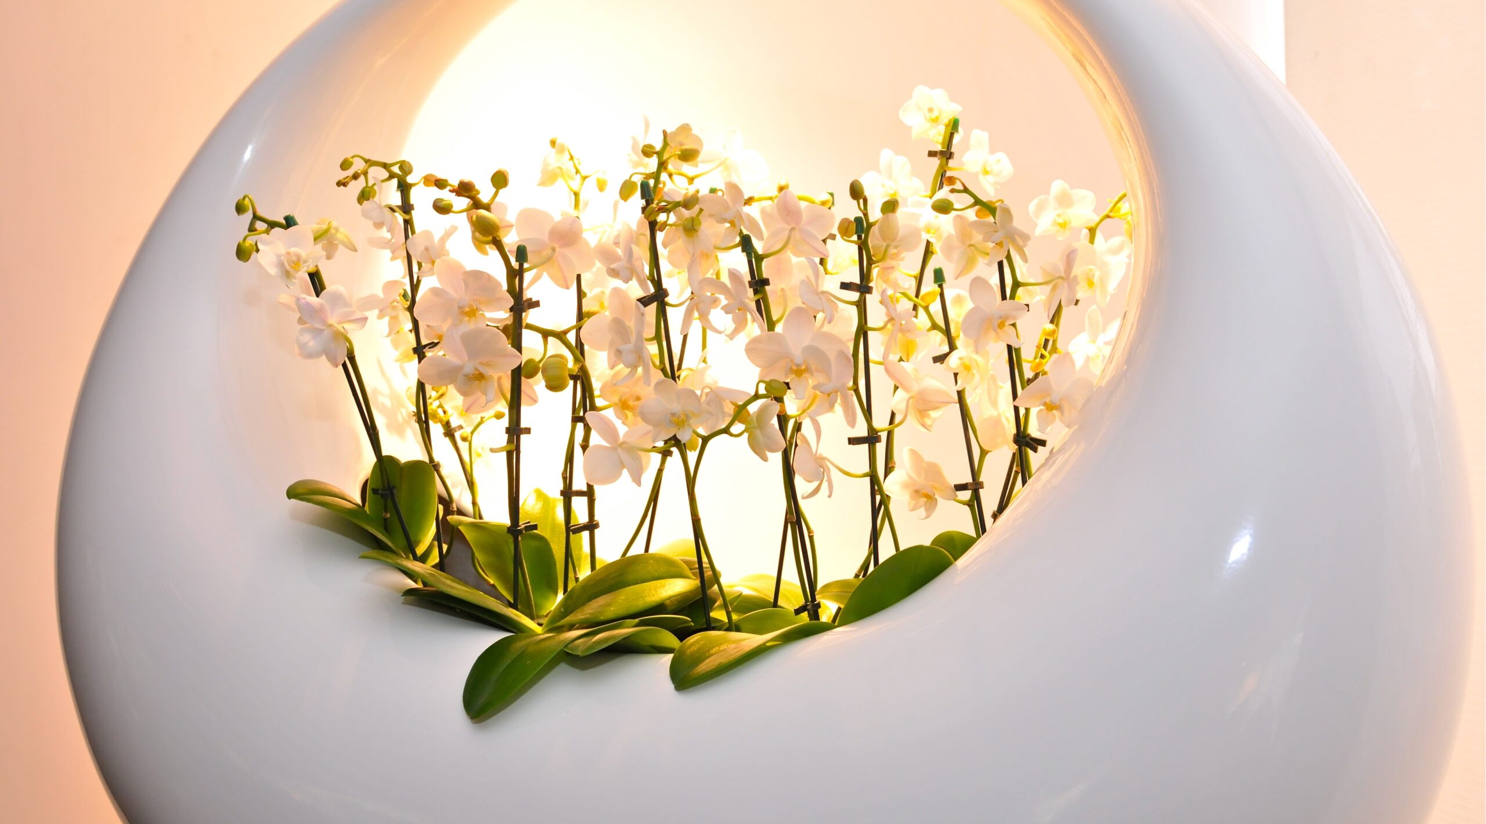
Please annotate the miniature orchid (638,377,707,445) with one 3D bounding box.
[{"bbox_3d":[-0.045,0.000,0.945,0.045,0.041,0.023,-1,7,-12],"label":"miniature orchid"}]

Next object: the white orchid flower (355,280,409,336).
[{"bbox_3d":[-0.290,-0.084,1.200,0.050,0.048,0.027,-1,12,6],"label":"white orchid flower"}]

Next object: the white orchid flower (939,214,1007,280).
[{"bbox_3d":[0.158,-0.114,1.030,0.045,0.045,0.023,-1,0,-18],"label":"white orchid flower"}]

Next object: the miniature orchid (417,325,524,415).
[{"bbox_3d":[-0.173,-0.026,0.940,0.064,0.055,0.030,-1,7,-17],"label":"miniature orchid"}]

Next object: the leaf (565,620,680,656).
[{"bbox_3d":[-0.076,0.143,0.940,0.078,0.022,0.040,8,2,27],"label":"leaf"}]

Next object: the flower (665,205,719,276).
[{"bbox_3d":[-0.041,-0.136,1.190,0.052,0.058,0.028,-1,-9,9],"label":"flower"}]

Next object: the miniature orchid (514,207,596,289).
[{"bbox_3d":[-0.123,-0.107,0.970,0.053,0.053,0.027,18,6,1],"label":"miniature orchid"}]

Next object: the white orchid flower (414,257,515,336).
[{"bbox_3d":[-0.205,-0.084,1.090,0.073,0.062,0.030,-13,12,-16],"label":"white orchid flower"}]

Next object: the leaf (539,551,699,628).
[{"bbox_3d":[-0.079,0.114,0.940,0.096,0.042,0.060,-1,2,-9],"label":"leaf"}]

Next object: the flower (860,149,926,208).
[{"bbox_3d":[0.129,-0.200,1.280,0.057,0.053,0.026,-2,7,-9],"label":"flower"}]

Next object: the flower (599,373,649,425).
[{"bbox_3d":[-0.079,-0.009,1.020,0.042,0.038,0.026,1,8,-18],"label":"flower"}]

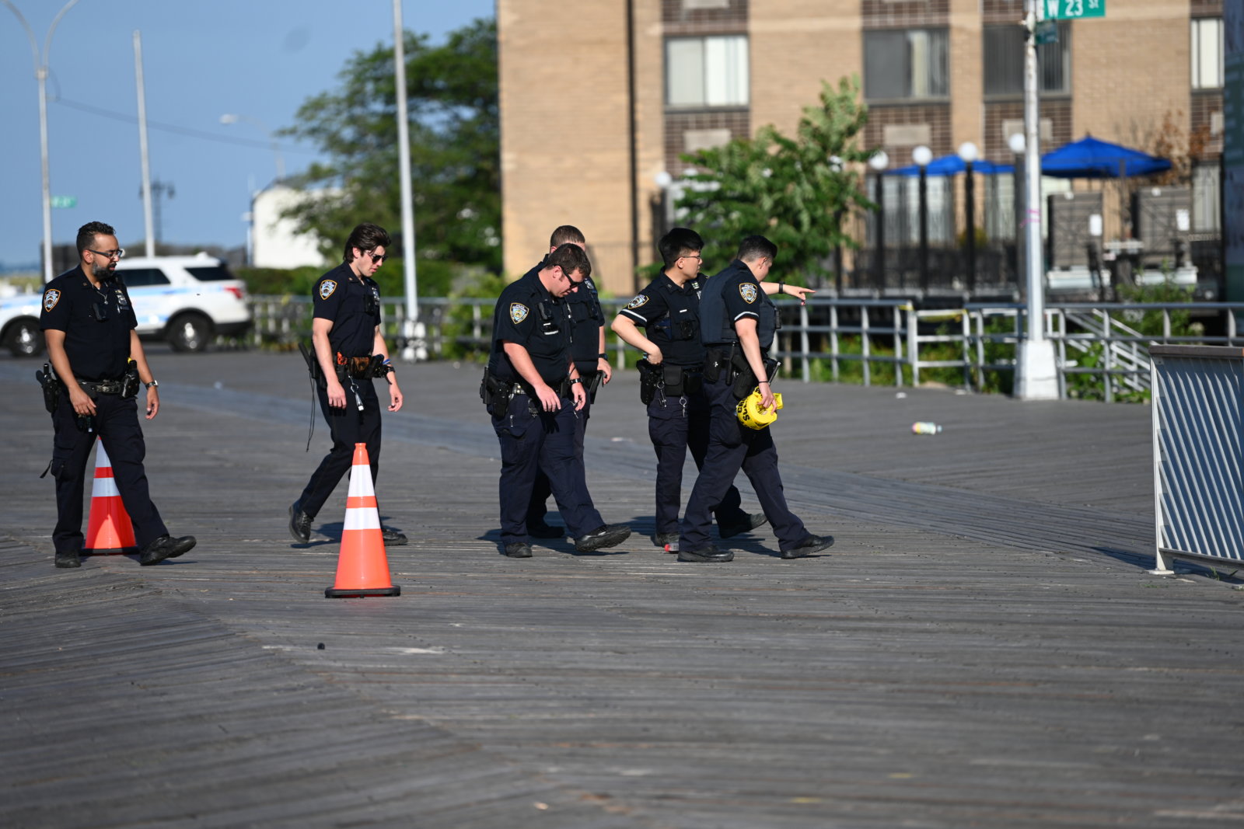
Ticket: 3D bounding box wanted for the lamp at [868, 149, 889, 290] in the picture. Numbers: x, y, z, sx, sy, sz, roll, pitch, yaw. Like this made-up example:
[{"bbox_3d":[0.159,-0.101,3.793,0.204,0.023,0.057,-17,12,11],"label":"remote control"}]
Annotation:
[{"bbox_3d":[3.931,-2.946,90.000,0.320,2.150,0.320,-1,2,0],"label":"lamp"}]

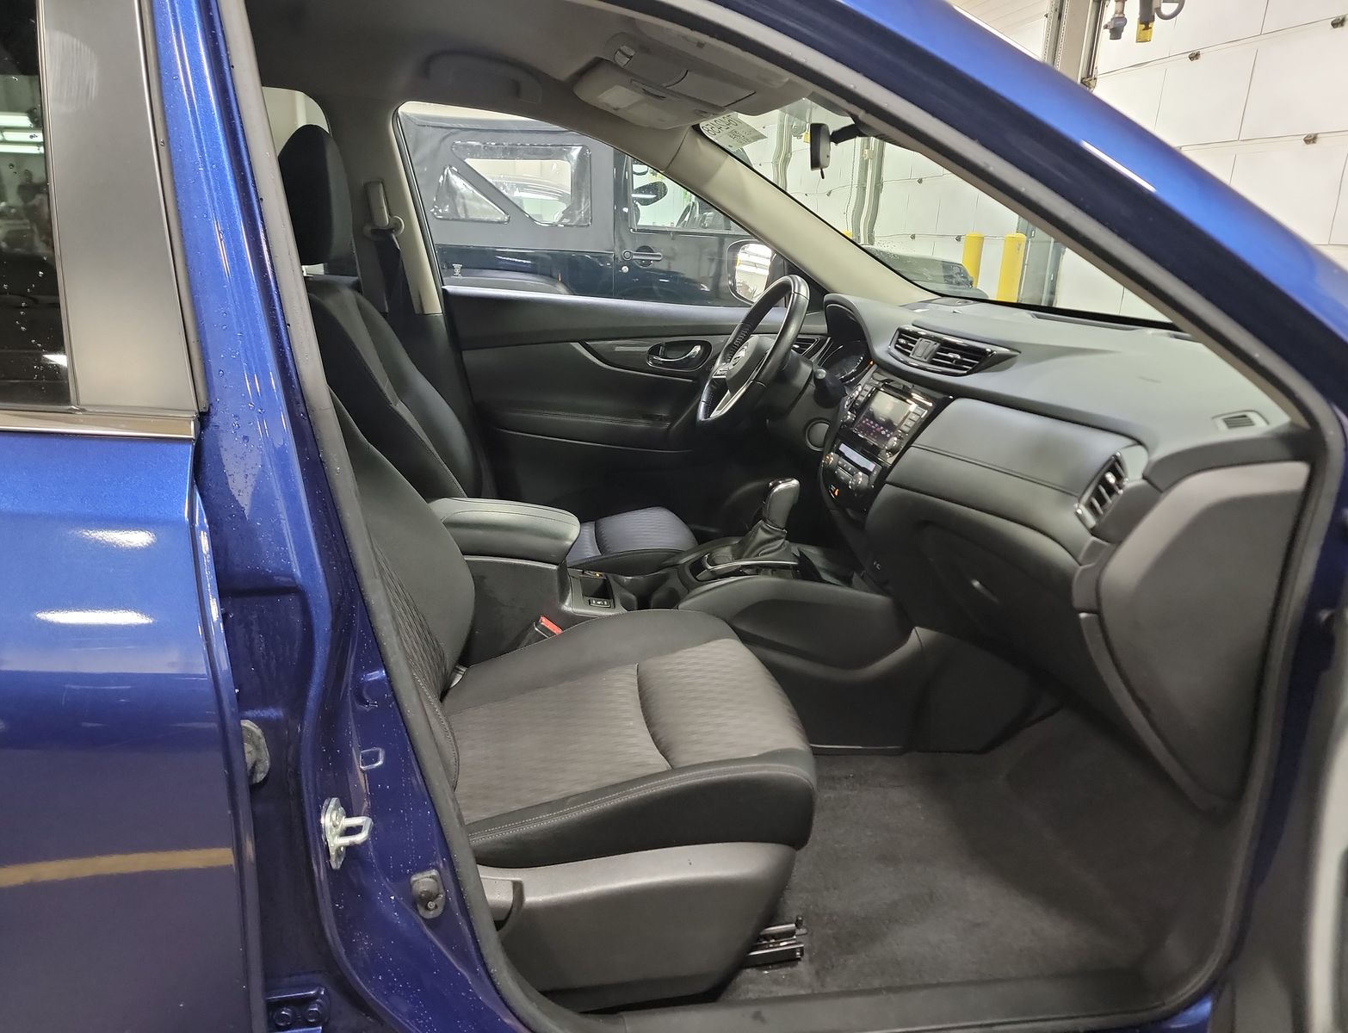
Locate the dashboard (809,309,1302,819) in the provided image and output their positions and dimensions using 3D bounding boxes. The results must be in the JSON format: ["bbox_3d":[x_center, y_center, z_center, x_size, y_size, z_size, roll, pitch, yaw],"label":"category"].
[{"bbox_3d":[0.501,-0.112,1.663,0.460,0.490,1.440,-2,17,-9],"label":"dashboard"}]

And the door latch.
[{"bbox_3d":[-0.273,0.268,0.800,0.041,0.061,0.034,-2,17,-9],"label":"door latch"}]

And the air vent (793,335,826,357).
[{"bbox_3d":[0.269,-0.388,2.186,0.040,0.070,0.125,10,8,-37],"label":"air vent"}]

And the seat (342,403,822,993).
[{"bbox_3d":[-0.237,0.015,1.185,0.820,1.050,0.540,-2,17,-9],"label":"seat"}]

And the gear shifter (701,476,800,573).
[{"bbox_3d":[0.137,0.020,1.618,0.180,0.160,0.110,-2,17,-9],"label":"gear shifter"}]

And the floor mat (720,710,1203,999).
[{"bbox_3d":[0.353,0.454,1.399,0.700,0.120,0.520,-2,17,-9],"label":"floor mat"}]

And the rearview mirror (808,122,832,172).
[{"bbox_3d":[0.222,-0.566,1.462,0.040,0.066,0.245,5,17,12],"label":"rearview mirror"}]

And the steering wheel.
[{"bbox_3d":[0.164,-0.328,1.952,0.100,0.365,0.375,27,10,-16],"label":"steering wheel"}]

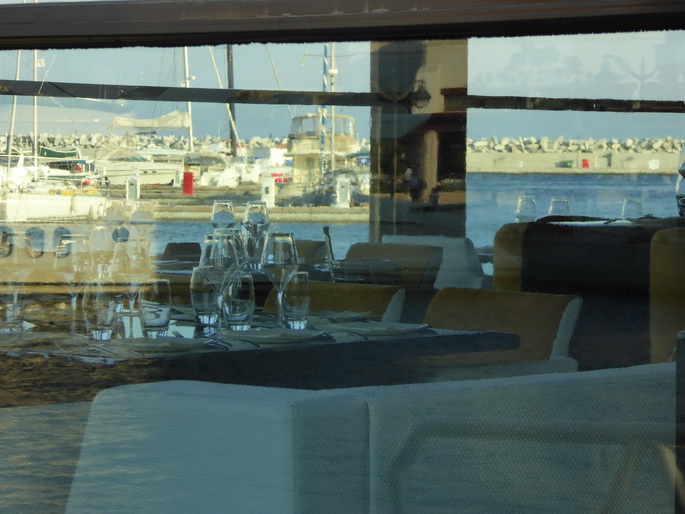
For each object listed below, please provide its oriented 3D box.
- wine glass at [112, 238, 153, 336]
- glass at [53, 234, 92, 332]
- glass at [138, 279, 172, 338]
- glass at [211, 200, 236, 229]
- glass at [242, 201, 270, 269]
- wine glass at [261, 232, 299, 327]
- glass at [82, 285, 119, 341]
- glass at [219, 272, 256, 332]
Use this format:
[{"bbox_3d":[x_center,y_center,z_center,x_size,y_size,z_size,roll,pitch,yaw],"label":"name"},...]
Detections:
[{"bbox_3d":[-0.479,0.070,6.821,0.088,0.228,0.088,0,2,0],"label":"wine glass"},{"bbox_3d":[-0.621,0.067,6.889,0.088,0.228,0.088,0,2,0],"label":"glass"},{"bbox_3d":[-0.425,0.119,6.803,0.076,0.131,0.076,0,2,0],"label":"glass"},{"bbox_3d":[-0.421,-0.084,10.595,0.088,0.228,0.088,0,2,0],"label":"glass"},{"bbox_3d":[-0.300,-0.077,10.445,0.088,0.228,0.088,0,2,0],"label":"glass"},{"bbox_3d":[-0.149,0.055,7.195,0.088,0.228,0.088,0,2,0],"label":"wine glass"},{"bbox_3d":[-0.549,0.122,6.740,0.076,0.131,0.076,0,2,0],"label":"glass"},{"bbox_3d":[-0.246,0.108,7.086,0.076,0.131,0.076,0,2,0],"label":"glass"}]

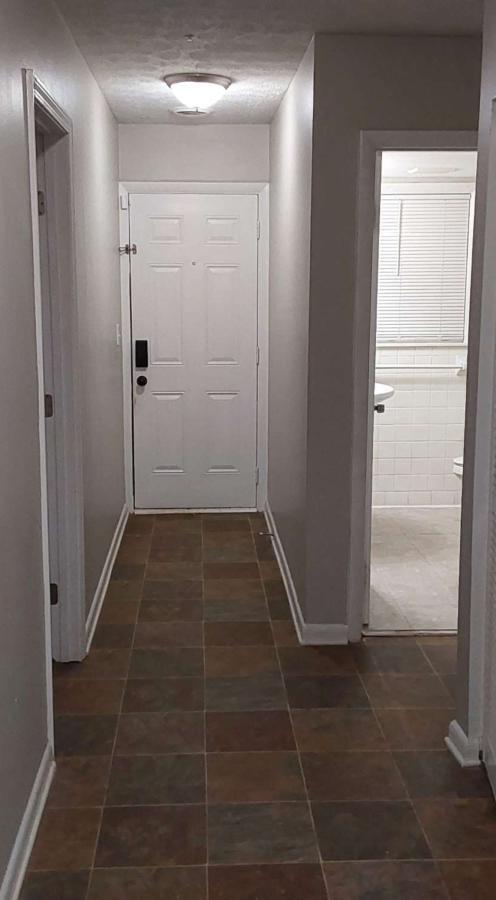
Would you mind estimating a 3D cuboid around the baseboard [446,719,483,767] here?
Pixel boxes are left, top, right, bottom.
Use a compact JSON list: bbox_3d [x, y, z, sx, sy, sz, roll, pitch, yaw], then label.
[{"bbox_3d":[0.710,0.955,3.187,0.075,0.082,0.210,0,10,-3],"label":"baseboard"}]

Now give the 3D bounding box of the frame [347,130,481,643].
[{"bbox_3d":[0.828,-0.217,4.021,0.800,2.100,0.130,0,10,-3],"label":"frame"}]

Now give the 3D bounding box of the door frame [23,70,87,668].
[{"bbox_3d":[-0.705,-0.119,3.397,0.130,2.110,0.920,0,10,-3],"label":"door frame"}]

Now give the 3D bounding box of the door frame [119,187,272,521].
[{"bbox_3d":[-0.337,-0.625,6.247,0.925,2.105,0.120,0,10,-3],"label":"door frame"}]

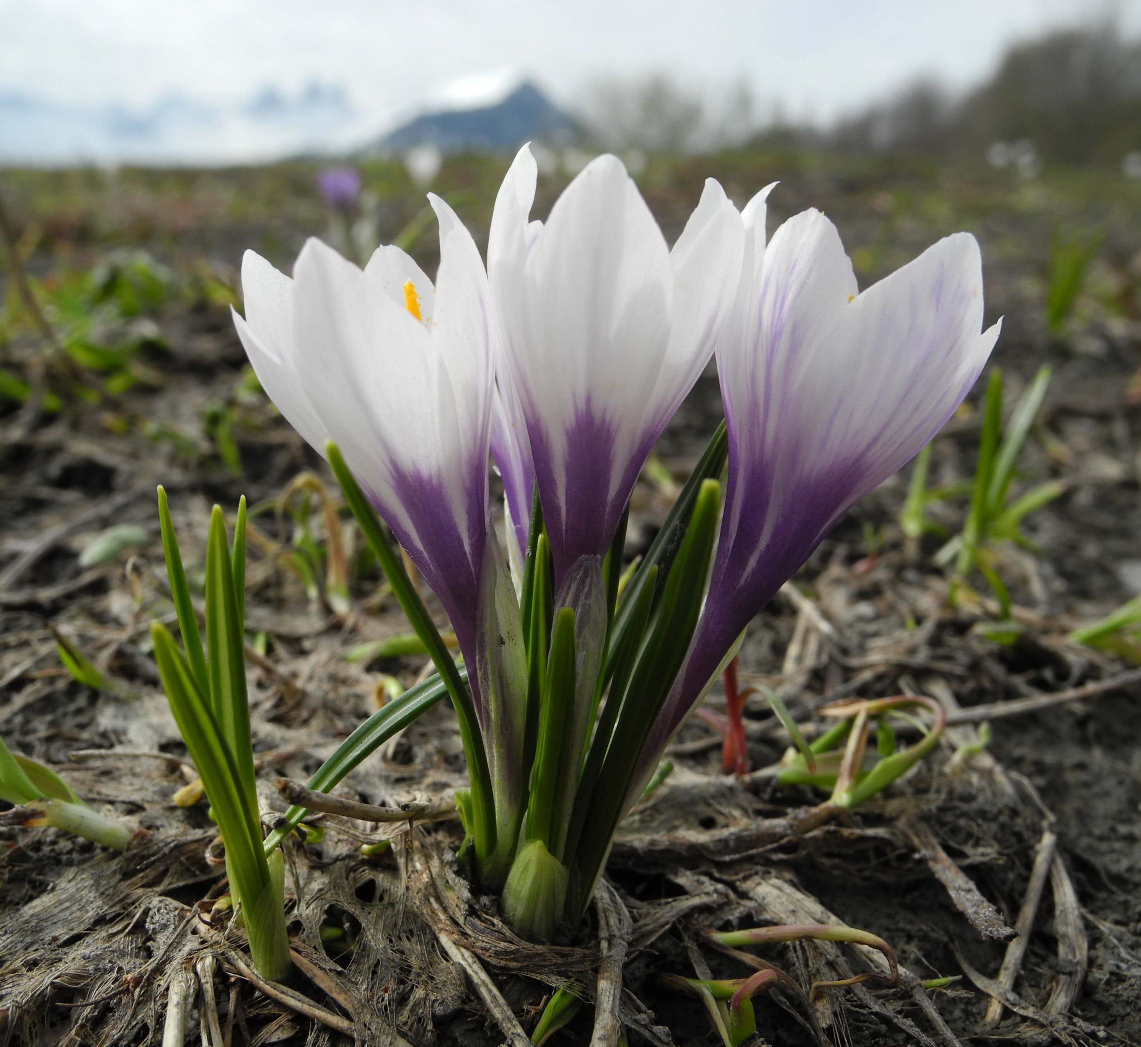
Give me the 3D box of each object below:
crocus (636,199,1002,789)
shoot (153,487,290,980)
[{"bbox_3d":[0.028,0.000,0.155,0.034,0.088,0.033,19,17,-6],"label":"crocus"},{"bbox_3d":[-0.048,0.031,0.154,0.014,0.074,0.010,0,18,0],"label":"shoot"}]

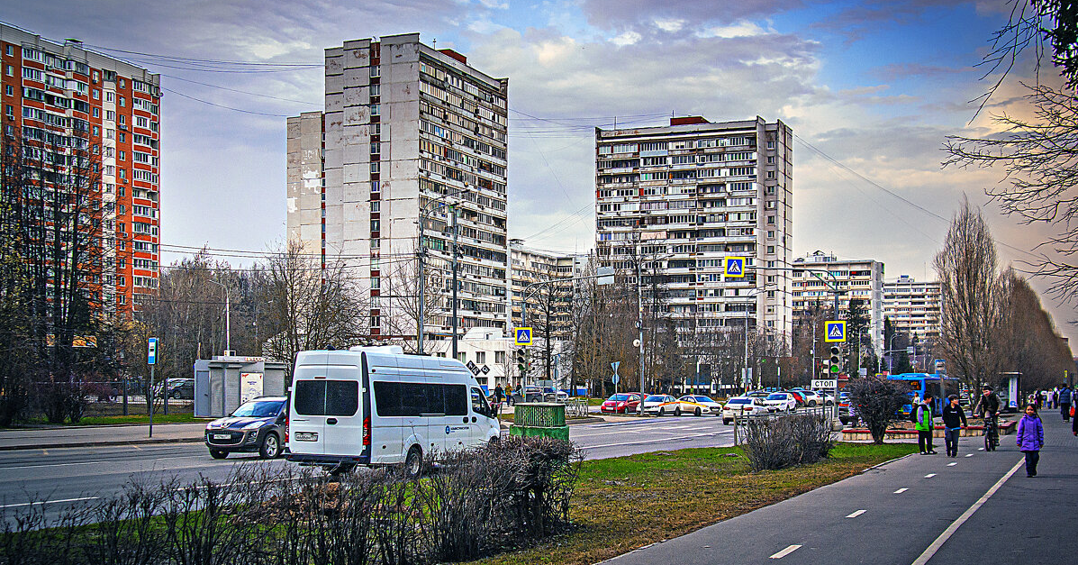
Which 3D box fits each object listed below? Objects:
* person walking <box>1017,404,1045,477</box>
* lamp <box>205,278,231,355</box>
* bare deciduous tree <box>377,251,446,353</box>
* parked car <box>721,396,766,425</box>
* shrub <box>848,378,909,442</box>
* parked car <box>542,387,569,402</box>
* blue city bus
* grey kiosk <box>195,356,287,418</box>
[{"bbox_3d":[9.295,2.984,23.800,0.480,1.370,0.320,-1,-4,14],"label":"person walking"},{"bbox_3d":[-22.405,4.002,87.983,1.800,8.400,0.300,-1,-5,14],"label":"lamp"},{"bbox_3d":[-7.265,2.771,72.029,4.000,9.500,4.000,0,-5,-6],"label":"bare deciduous tree"},{"bbox_3d":[11.163,6.952,67.853,1.760,1.490,4.410,-2,-5,21],"label":"parked car"},{"bbox_3d":[10.277,3.875,38.108,1.950,2.050,1.900,-1,-5,15],"label":"shrub"},{"bbox_3d":[0.300,9.869,109.000,4.550,1.650,1.840,-3,-5,38],"label":"parked car"},{"bbox_3d":[26.720,7.825,86.702,2.550,3.000,12.000,-3,-6,28],"label":"blue city bus"},{"bbox_3d":[-14.200,4.980,60.200,2.100,2.850,4.150,-3,-5,31],"label":"grey kiosk"}]

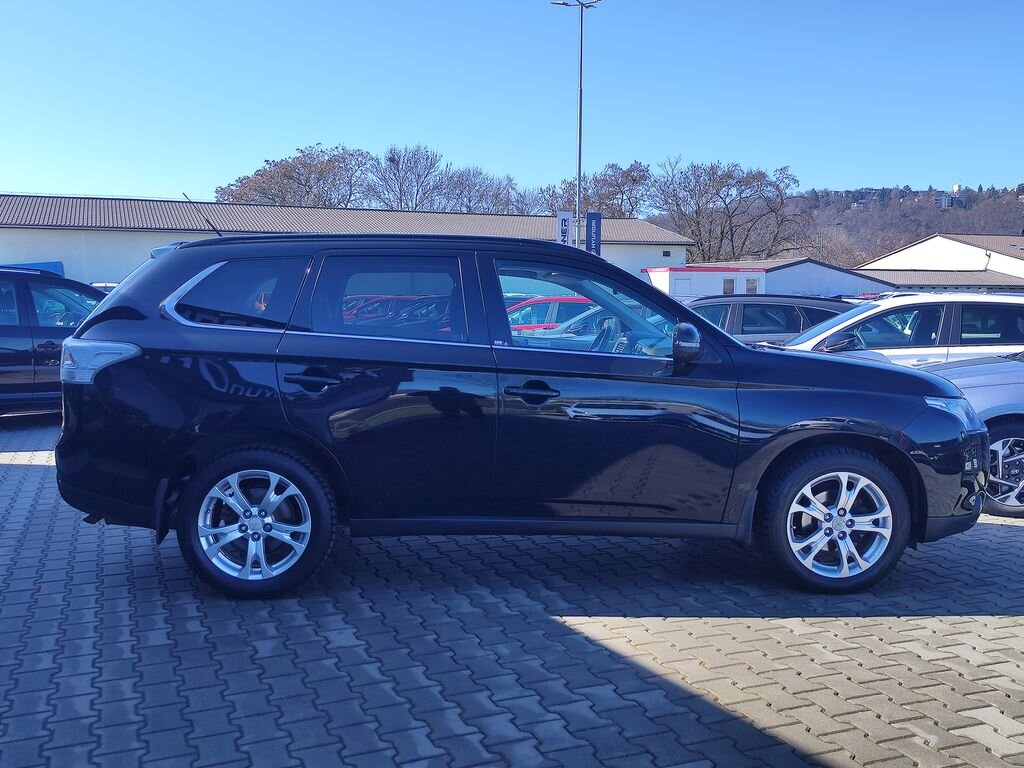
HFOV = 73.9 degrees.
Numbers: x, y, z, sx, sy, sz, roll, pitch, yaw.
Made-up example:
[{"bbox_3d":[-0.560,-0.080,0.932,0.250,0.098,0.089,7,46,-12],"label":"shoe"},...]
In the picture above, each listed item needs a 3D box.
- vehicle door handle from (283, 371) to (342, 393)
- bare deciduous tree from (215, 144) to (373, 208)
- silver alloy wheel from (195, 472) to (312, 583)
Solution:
[{"bbox_3d":[-0.865,-0.009,2.943,0.240,0.085,0.055,1,6,-3],"label":"vehicle door handle"},{"bbox_3d":[-18.279,-12.682,57.817,12.800,14.520,11.500,0,6,0],"label":"bare deciduous tree"},{"bbox_3d":[-1.160,0.627,3.155,0.490,0.490,0.200,0,6,-1],"label":"silver alloy wheel"}]

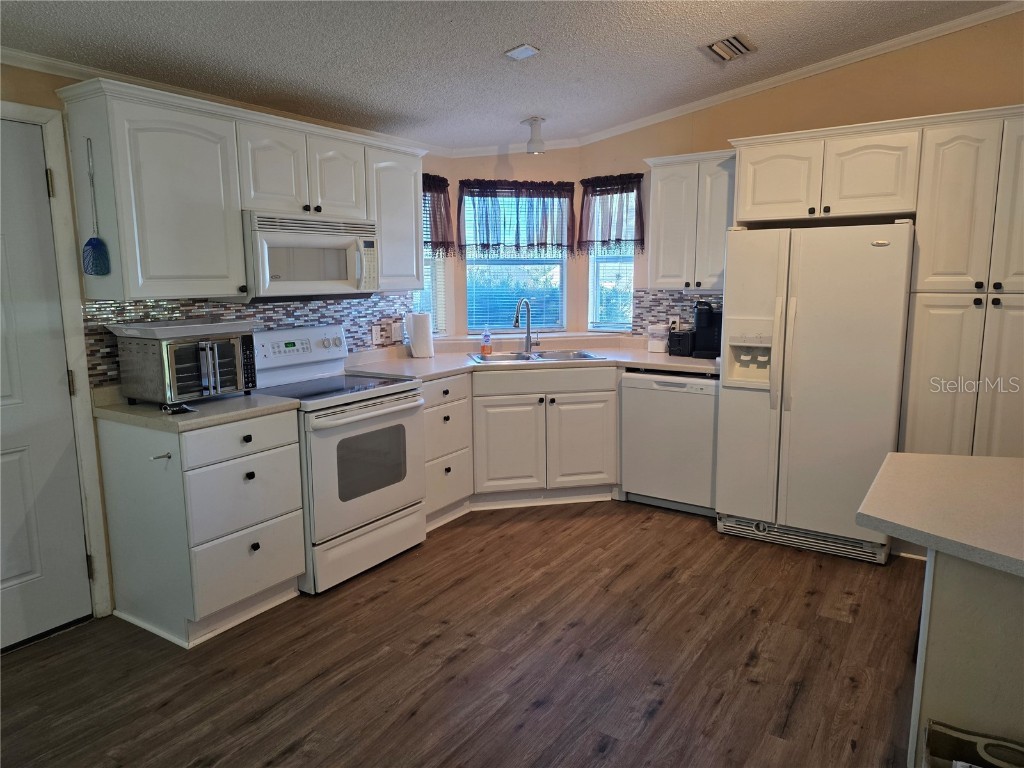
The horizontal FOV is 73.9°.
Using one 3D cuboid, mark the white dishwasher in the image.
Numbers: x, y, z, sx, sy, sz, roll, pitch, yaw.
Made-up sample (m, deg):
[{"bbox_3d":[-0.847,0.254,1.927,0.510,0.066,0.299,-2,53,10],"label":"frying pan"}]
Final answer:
[{"bbox_3d":[1.089,0.334,4.309,0.595,0.865,0.600,5,10,33],"label":"white dishwasher"}]

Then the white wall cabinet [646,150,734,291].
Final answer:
[{"bbox_3d":[1.197,-0.975,4.212,0.585,0.770,0.335,5,10,33],"label":"white wall cabinet"}]

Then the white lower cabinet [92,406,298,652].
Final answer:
[{"bbox_3d":[-1.333,0.556,2.983,0.630,0.878,0.557,5,10,33],"label":"white lower cabinet"}]

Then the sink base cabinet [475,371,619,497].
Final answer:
[{"bbox_3d":[0.162,0.283,4.523,0.910,0.840,0.660,-2,9,-9],"label":"sink base cabinet"}]

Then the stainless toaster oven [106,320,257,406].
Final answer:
[{"bbox_3d":[-1.422,-0.094,3.033,0.330,0.320,0.480,5,10,33],"label":"stainless toaster oven"}]

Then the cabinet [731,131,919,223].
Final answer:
[{"bbox_3d":[1.733,-1.087,3.683,0.870,0.398,0.590,5,10,33],"label":"cabinet"}]

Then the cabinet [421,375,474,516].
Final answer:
[{"bbox_3d":[-0.604,0.361,4.064,0.625,0.840,0.460,5,10,33],"label":"cabinet"}]

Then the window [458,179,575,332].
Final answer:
[{"bbox_3d":[0.043,-0.890,4.837,0.800,1.055,0.120,-2,9,-9],"label":"window"}]

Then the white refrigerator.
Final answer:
[{"bbox_3d":[1.675,-0.001,3.733,0.840,1.690,0.800,5,10,33],"label":"white refrigerator"}]

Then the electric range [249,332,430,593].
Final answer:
[{"bbox_3d":[-0.941,0.317,3.521,0.645,1.180,0.775,5,10,33],"label":"electric range"}]

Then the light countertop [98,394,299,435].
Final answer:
[{"bbox_3d":[-1.332,0.106,2.914,0.640,0.040,0.570,5,10,33],"label":"light countertop"}]

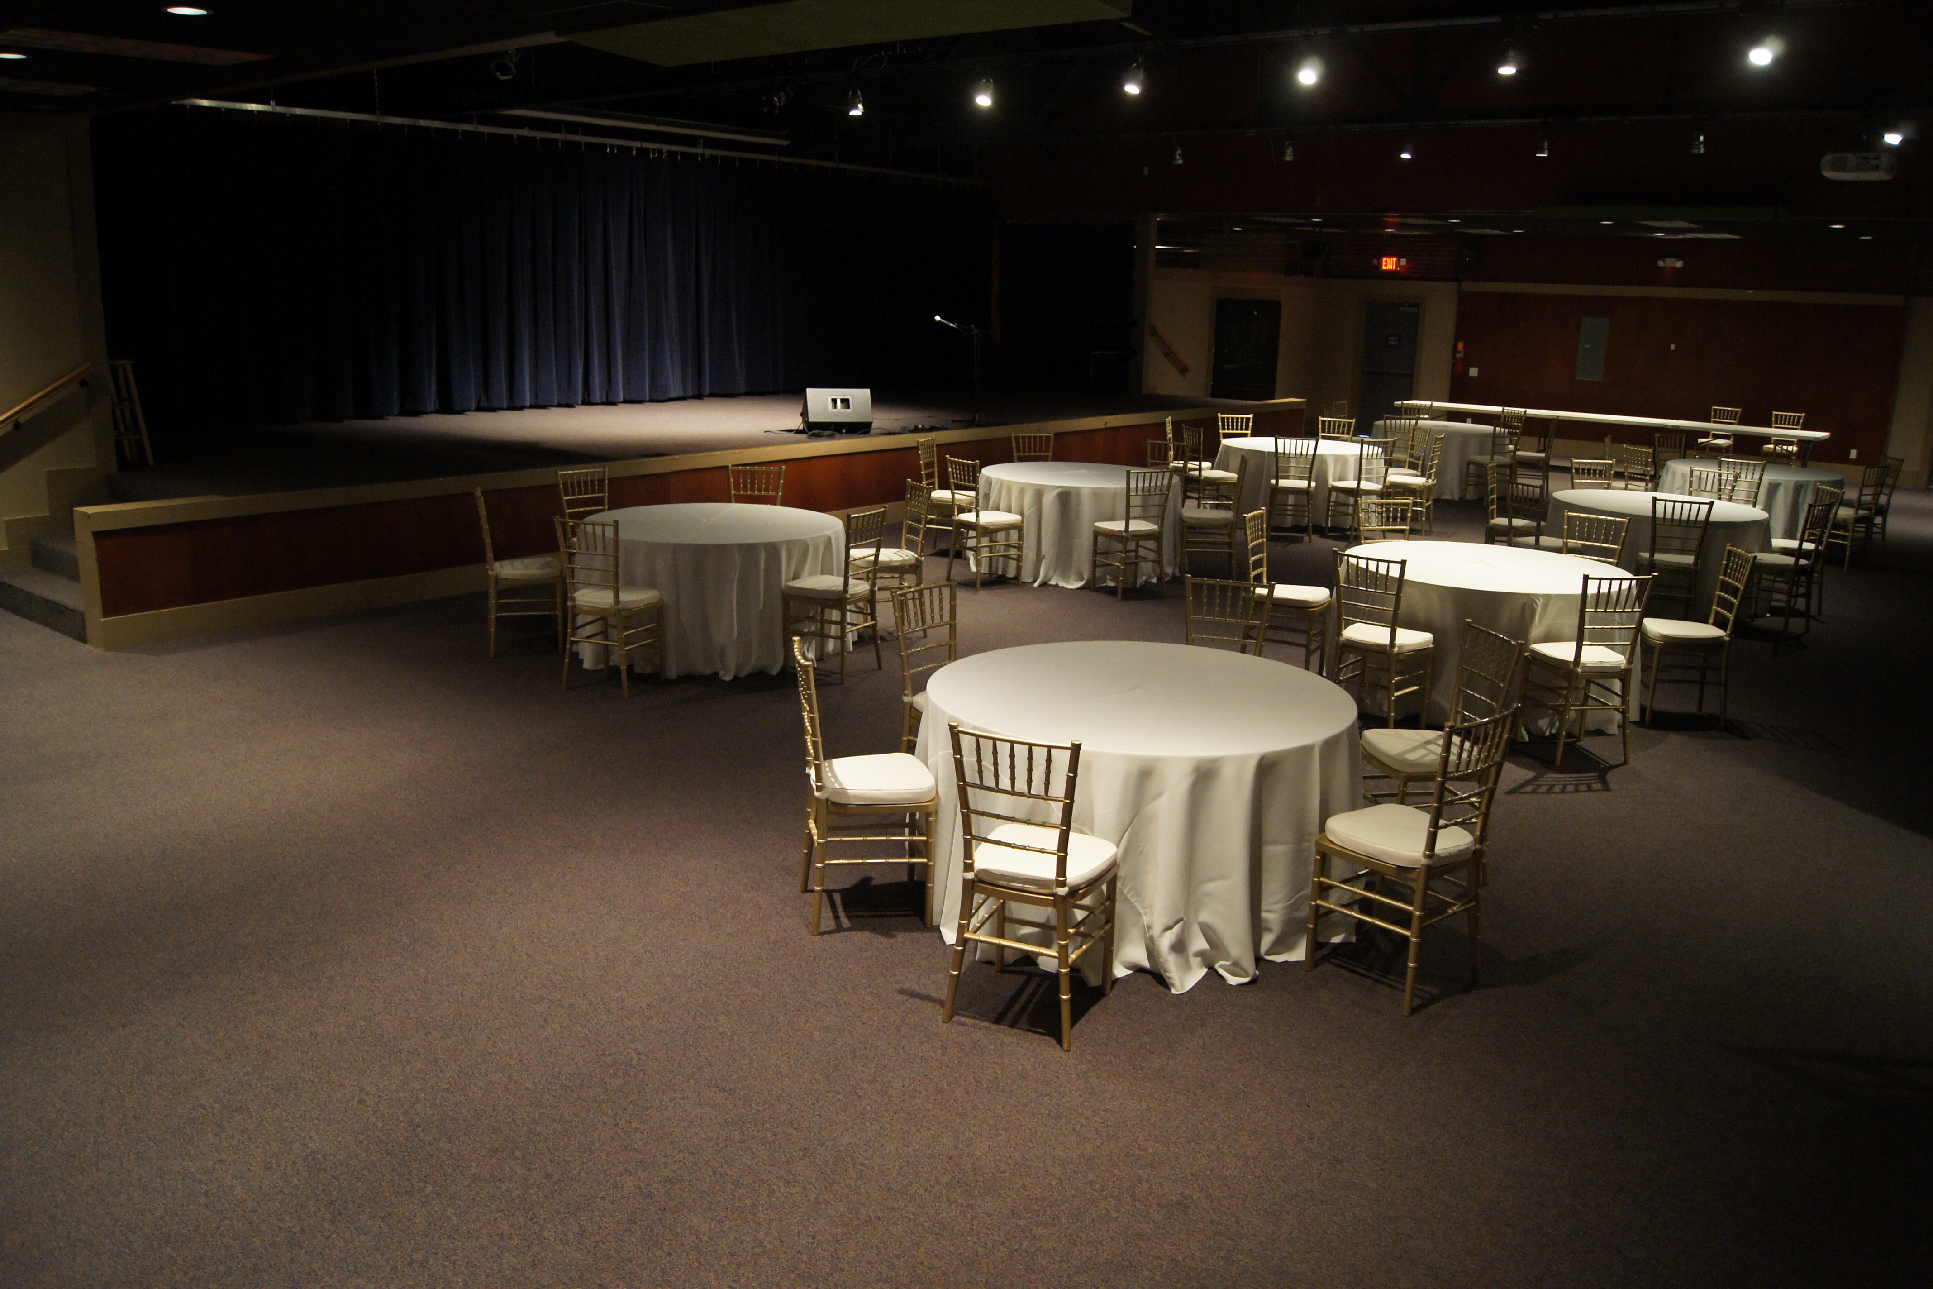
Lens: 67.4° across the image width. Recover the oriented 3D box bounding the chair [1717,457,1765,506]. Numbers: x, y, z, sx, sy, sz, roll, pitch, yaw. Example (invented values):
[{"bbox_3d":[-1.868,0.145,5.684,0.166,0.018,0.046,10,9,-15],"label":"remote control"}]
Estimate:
[{"bbox_3d":[6.622,-1.125,12.419,0.400,0.931,0.440,12,17,36],"label":"chair"}]

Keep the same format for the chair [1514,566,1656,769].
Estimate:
[{"bbox_3d":[2.986,0.076,7.016,0.405,0.935,0.450,-1,14,-10],"label":"chair"}]

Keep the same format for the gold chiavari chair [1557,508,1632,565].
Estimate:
[{"bbox_3d":[3.644,-0.288,8.647,0.410,0.930,0.435,12,17,37],"label":"gold chiavari chair"}]

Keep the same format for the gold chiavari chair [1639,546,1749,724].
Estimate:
[{"bbox_3d":[3.845,-0.057,7.723,0.435,0.930,0.410,4,14,8],"label":"gold chiavari chair"}]

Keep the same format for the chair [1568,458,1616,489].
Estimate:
[{"bbox_3d":[5.088,-0.989,11.665,0.400,0.931,0.440,1,14,-5],"label":"chair"}]

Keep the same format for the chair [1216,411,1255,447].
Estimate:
[{"bbox_3d":[2.857,-1.916,15.181,0.400,0.931,0.440,0,14,-8],"label":"chair"}]

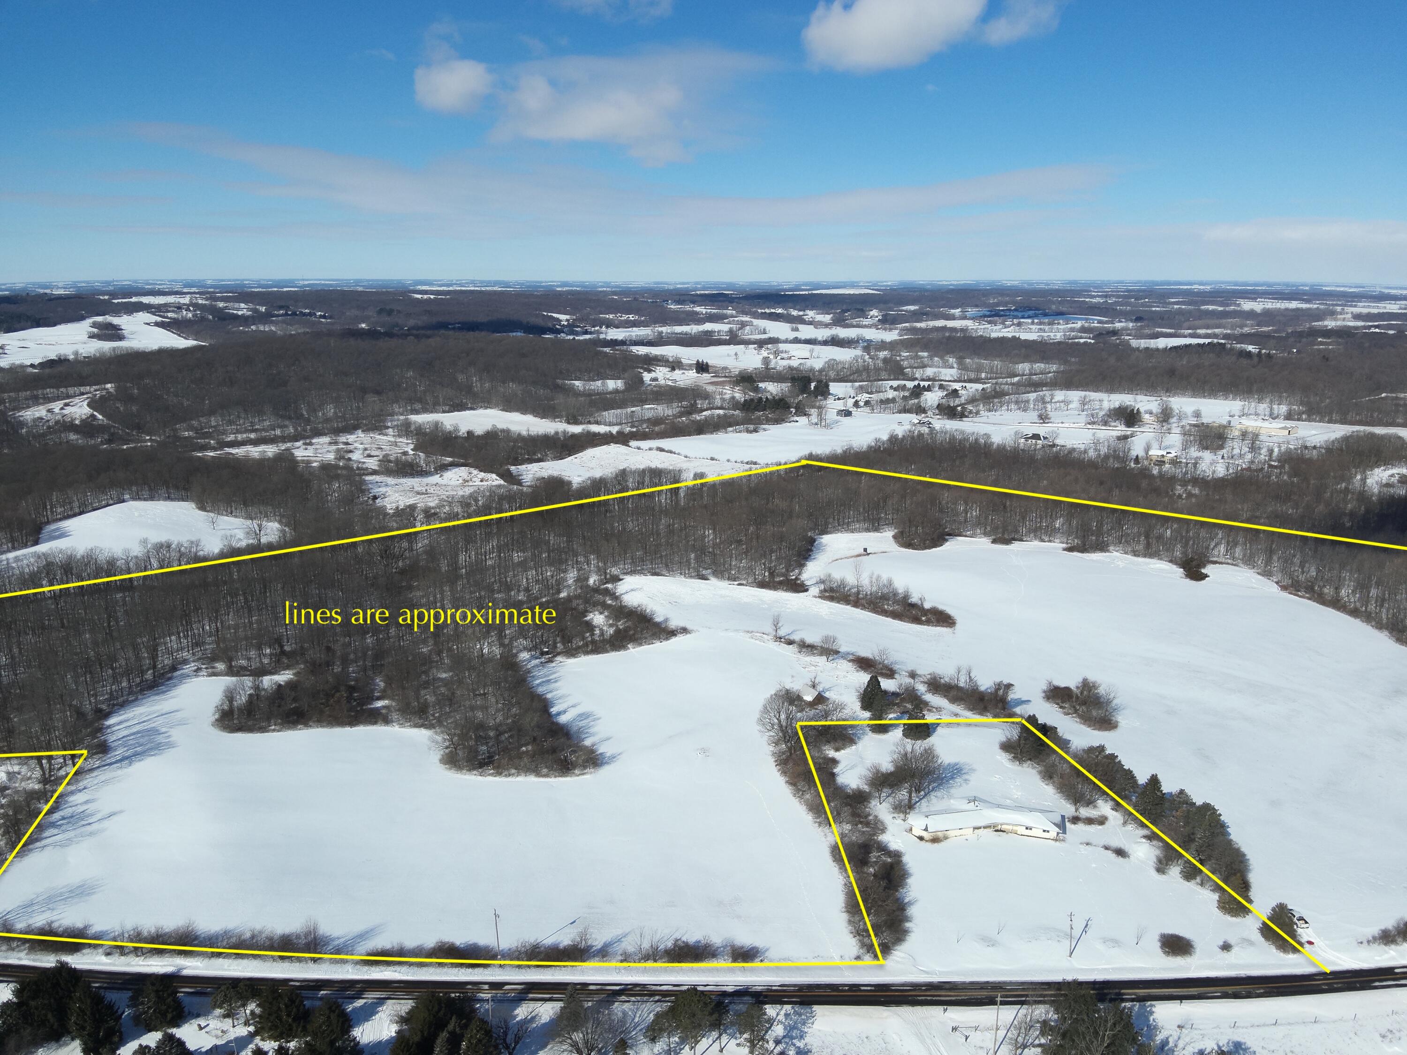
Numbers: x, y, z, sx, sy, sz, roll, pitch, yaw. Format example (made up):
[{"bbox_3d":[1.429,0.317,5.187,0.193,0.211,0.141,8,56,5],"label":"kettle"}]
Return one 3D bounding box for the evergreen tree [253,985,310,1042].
[{"bbox_3d":[-72.390,82.420,167.310,9.060,8.780,9.060,0,14,0],"label":"evergreen tree"}]

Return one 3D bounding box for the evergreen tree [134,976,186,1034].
[{"bbox_3d":[-94.460,81.700,168.930,8.060,9.360,8.060,0,14,0],"label":"evergreen tree"}]

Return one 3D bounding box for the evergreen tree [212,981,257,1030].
[{"bbox_3d":[-80.630,82.470,167.670,6.910,8.500,6.910,0,14,0],"label":"evergreen tree"}]

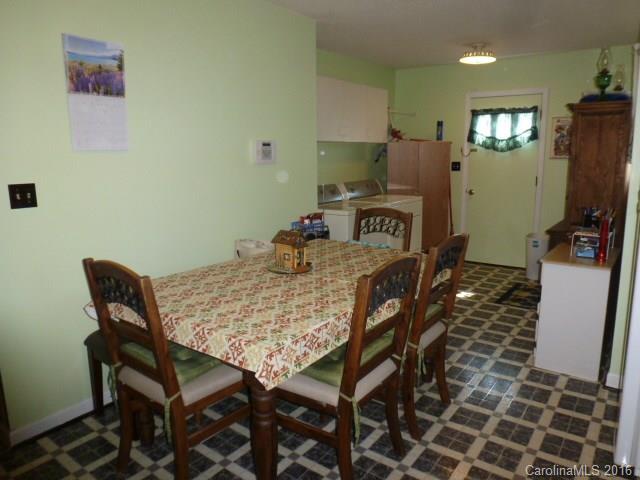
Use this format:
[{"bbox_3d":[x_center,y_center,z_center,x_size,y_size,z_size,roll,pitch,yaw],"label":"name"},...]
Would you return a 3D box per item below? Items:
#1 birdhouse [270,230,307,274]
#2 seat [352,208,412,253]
[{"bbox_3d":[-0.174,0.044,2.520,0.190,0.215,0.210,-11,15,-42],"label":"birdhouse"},{"bbox_3d":[0.309,0.312,3.100,0.470,0.974,0.526,7,14,37],"label":"seat"}]

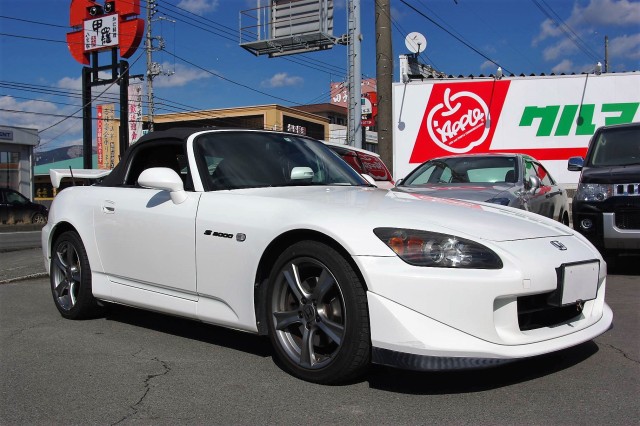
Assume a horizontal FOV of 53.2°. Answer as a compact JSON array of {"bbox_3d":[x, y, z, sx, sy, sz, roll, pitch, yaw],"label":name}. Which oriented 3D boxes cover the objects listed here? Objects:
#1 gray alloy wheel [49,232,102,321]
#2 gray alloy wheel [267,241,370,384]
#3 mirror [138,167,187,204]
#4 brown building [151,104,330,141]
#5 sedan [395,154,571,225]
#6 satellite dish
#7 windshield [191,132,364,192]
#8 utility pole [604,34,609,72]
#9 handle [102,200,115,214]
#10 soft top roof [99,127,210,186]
[{"bbox_3d":[-1.652,0.427,4.459,0.240,0.630,0.630,-1,0,-44],"label":"gray alloy wheel"},{"bbox_3d":[0.011,0.412,2.729,0.220,0.630,0.630,-1,0,-44],"label":"gray alloy wheel"},{"bbox_3d":[-0.842,-0.145,3.441,0.230,0.180,0.180,-1,0,-44],"label":"mirror"},{"bbox_3d":[-6.773,-2.833,45.168,13.300,7.200,6.900,-1,0,29],"label":"brown building"},{"bbox_3d":[2.259,-0.102,9.050,1.870,1.400,4.850,-1,0,32],"label":"sedan"},{"bbox_3d":[2.035,-3.604,13.600,0.460,0.470,0.200,0,-14,-10],"label":"satellite dish"},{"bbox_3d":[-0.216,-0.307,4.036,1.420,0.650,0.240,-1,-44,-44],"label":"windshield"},{"bbox_3d":[17.918,-5.460,39.998,0.300,12.000,0.300,-1,0,0],"label":"utility pole"},{"bbox_3d":[-1.318,-0.034,4.001,0.045,0.075,0.150,-1,0,-44],"label":"handle"},{"bbox_3d":[-0.788,-0.362,4.638,1.360,0.420,1.150,-1,0,-44],"label":"soft top roof"}]

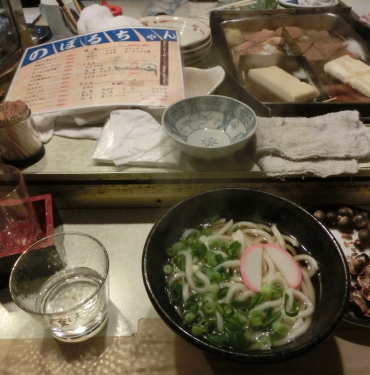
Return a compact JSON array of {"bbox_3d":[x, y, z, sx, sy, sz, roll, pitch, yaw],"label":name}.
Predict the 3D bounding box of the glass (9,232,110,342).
[{"bbox_3d":[-0.119,0.110,0.364,0.091,0.086,0.091,-1,44,0],"label":"glass"}]

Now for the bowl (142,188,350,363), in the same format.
[{"bbox_3d":[0.059,0.099,0.376,0.197,0.081,0.197,0,44,0],"label":"bowl"}]

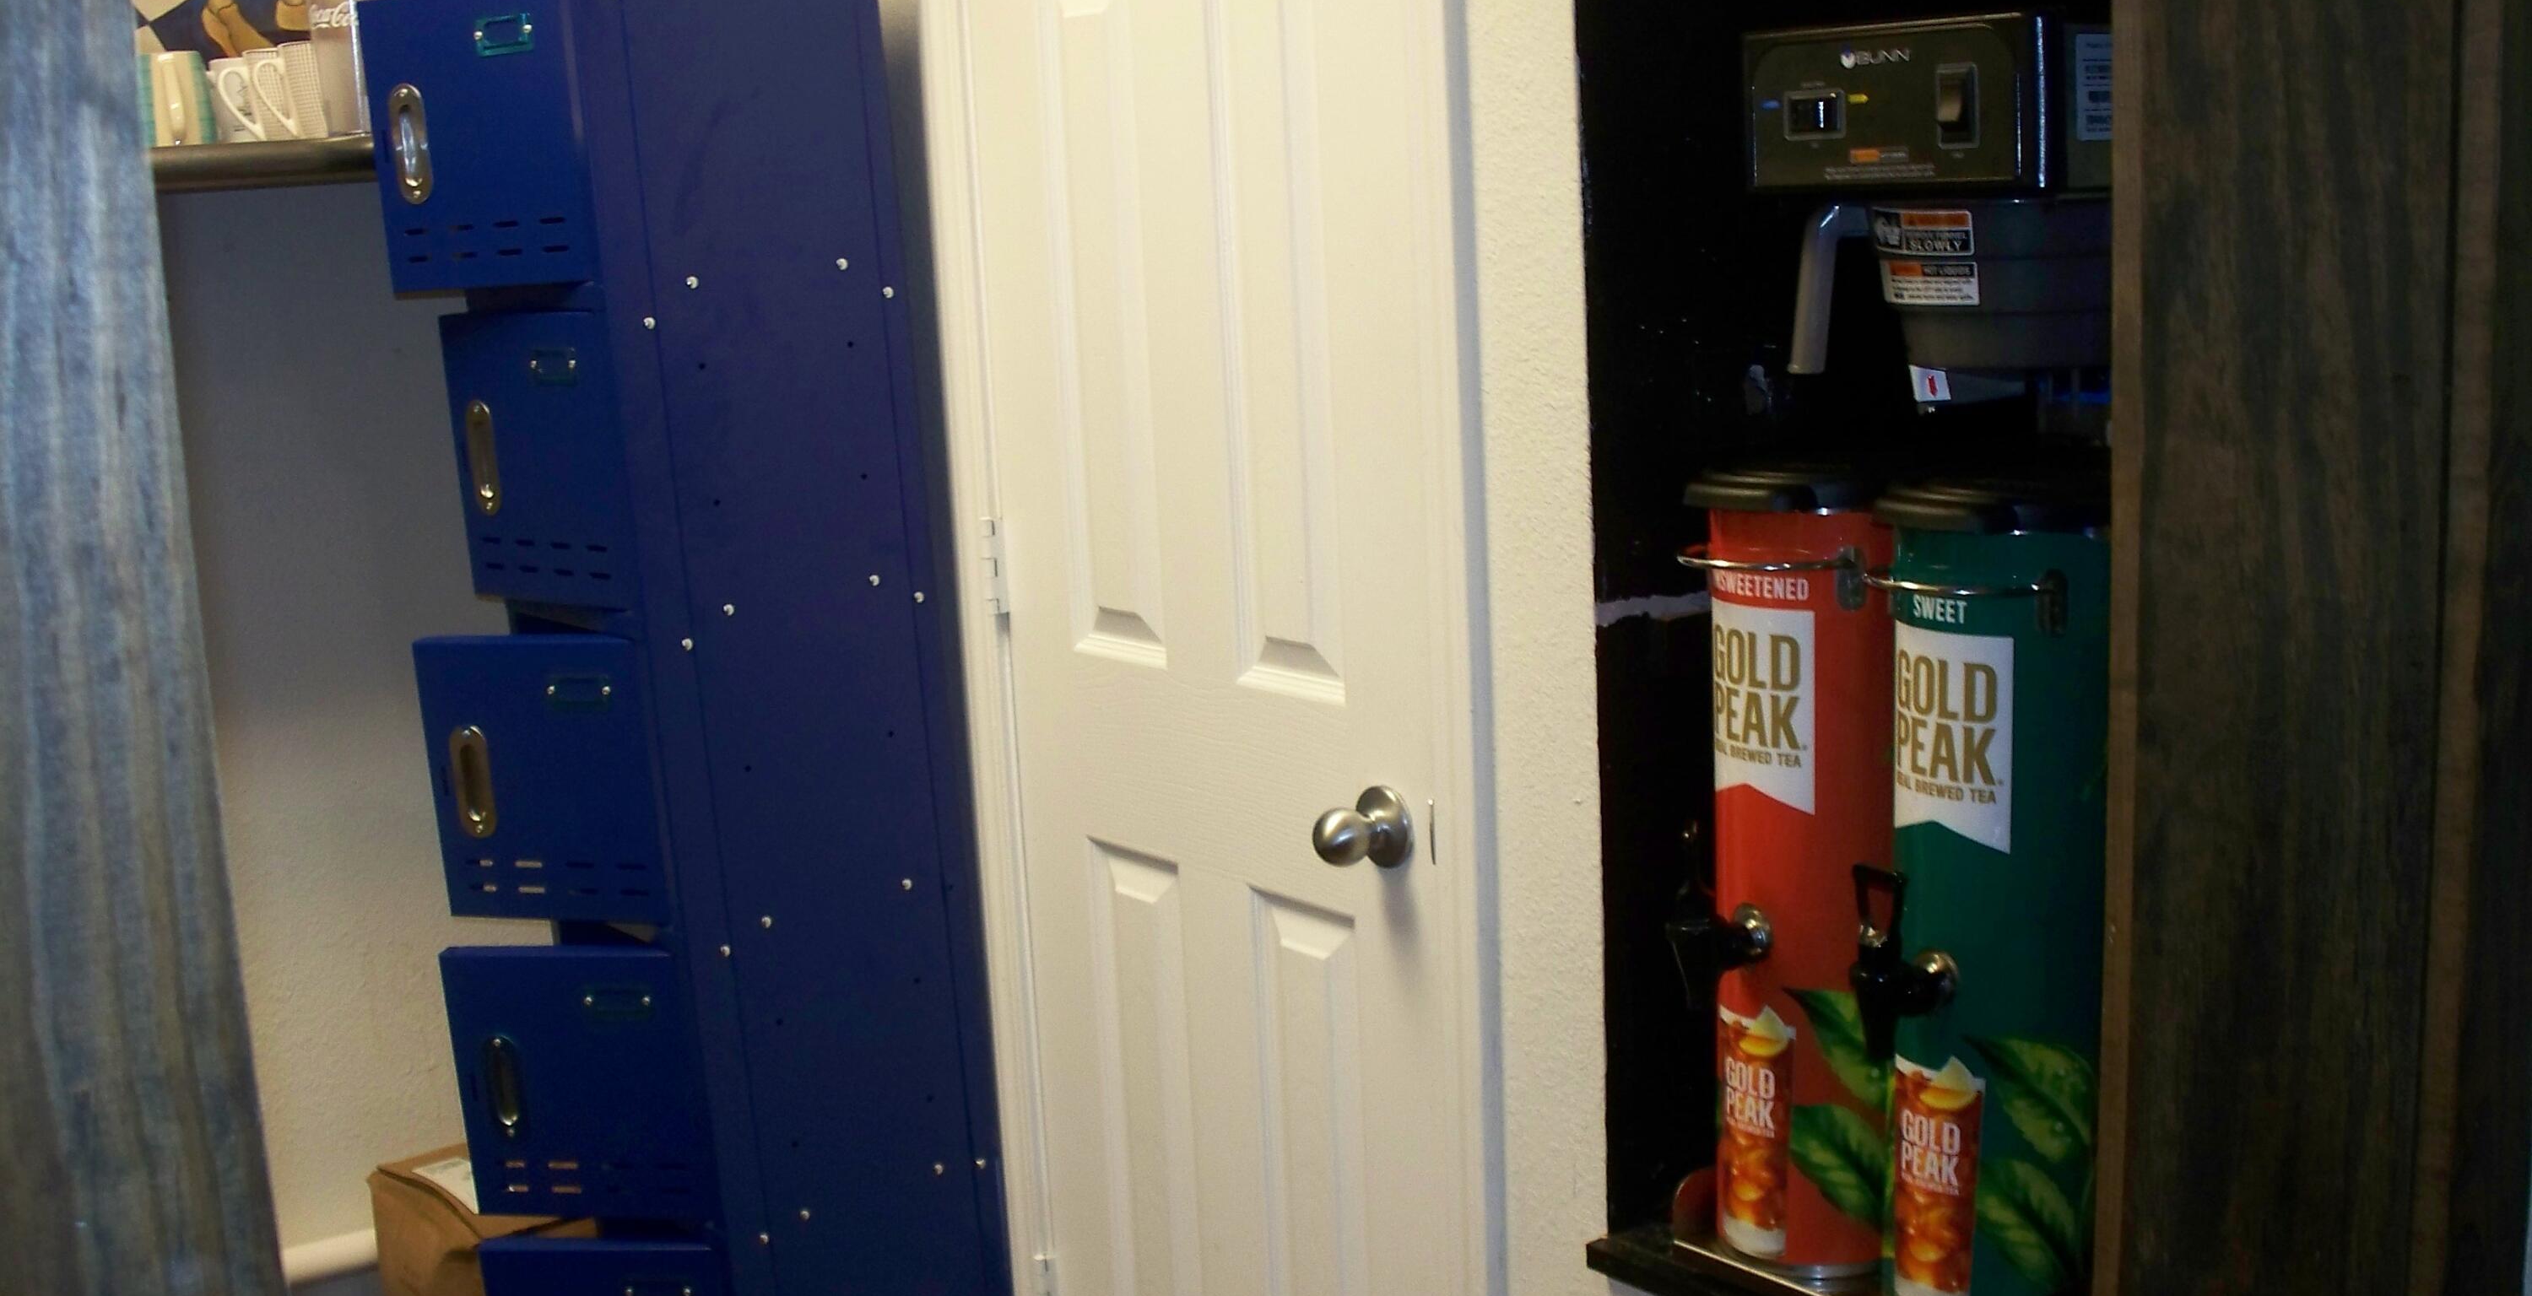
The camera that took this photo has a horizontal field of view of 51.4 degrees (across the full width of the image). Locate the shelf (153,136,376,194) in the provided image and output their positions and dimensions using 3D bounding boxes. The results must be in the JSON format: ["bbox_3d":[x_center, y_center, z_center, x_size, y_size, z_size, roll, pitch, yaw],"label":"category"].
[{"bbox_3d":[-1.033,-0.493,2.700,0.850,0.043,0.305,-11,13,-37],"label":"shelf"}]

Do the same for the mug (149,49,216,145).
[{"bbox_3d":[-1.066,-0.538,2.575,0.077,0.094,0.109,-7,11,-21],"label":"mug"}]

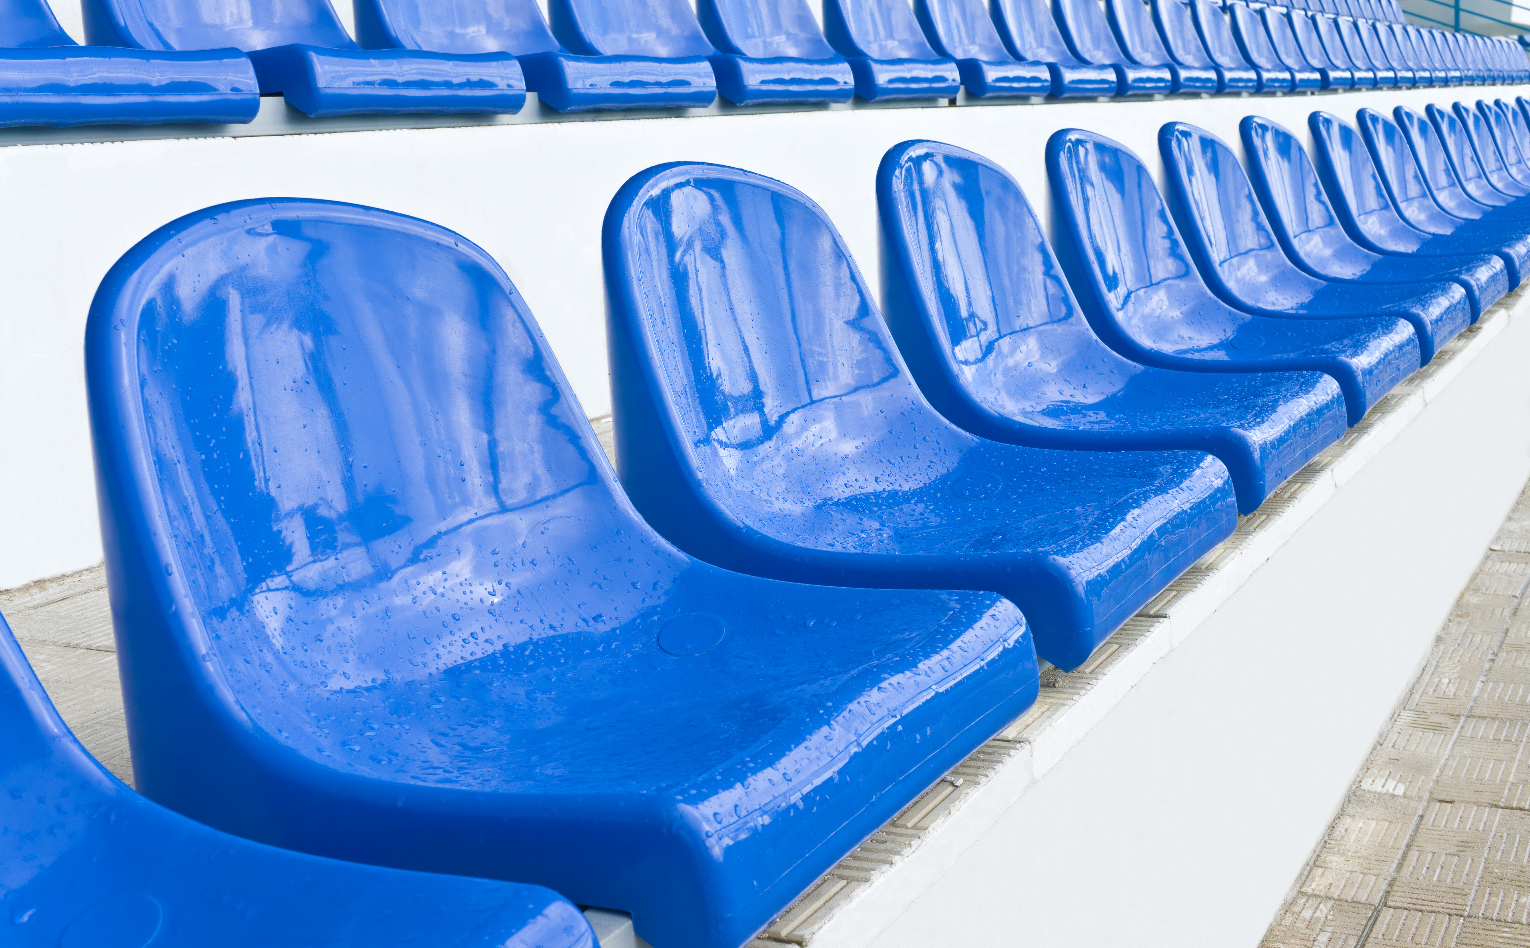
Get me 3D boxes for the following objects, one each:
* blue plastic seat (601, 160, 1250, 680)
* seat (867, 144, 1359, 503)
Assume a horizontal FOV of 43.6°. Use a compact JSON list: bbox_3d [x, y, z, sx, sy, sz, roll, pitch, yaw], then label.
[{"bbox_3d":[0.123,-0.082,1.489,0.388,0.336,0.412,2,11,27],"label":"blue plastic seat"},{"bbox_3d":[0.351,-0.173,1.925,0.388,0.336,0.412,2,11,27],"label":"seat"}]

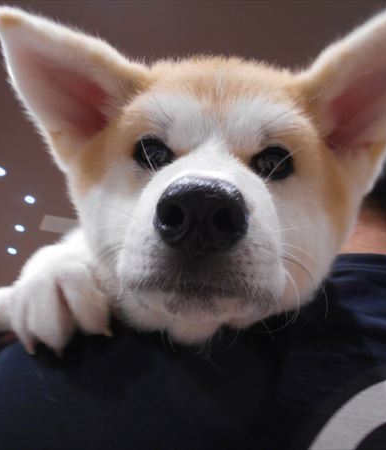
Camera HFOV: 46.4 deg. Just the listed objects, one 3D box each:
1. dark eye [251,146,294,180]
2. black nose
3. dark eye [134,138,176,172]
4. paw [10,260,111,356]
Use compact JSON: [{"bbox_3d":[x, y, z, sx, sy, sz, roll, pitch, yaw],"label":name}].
[{"bbox_3d":[0.044,-0.034,0.250,0.023,0.019,0.015,4,2,-5],"label":"dark eye"},{"bbox_3d":[0.003,-0.004,0.188,0.038,0.032,0.027,4,2,5],"label":"black nose"},{"bbox_3d":[-0.021,-0.039,0.250,0.023,0.019,0.015,5,2,13],"label":"dark eye"},{"bbox_3d":[-0.080,0.049,0.272,0.058,0.052,0.056,0,15,0],"label":"paw"}]

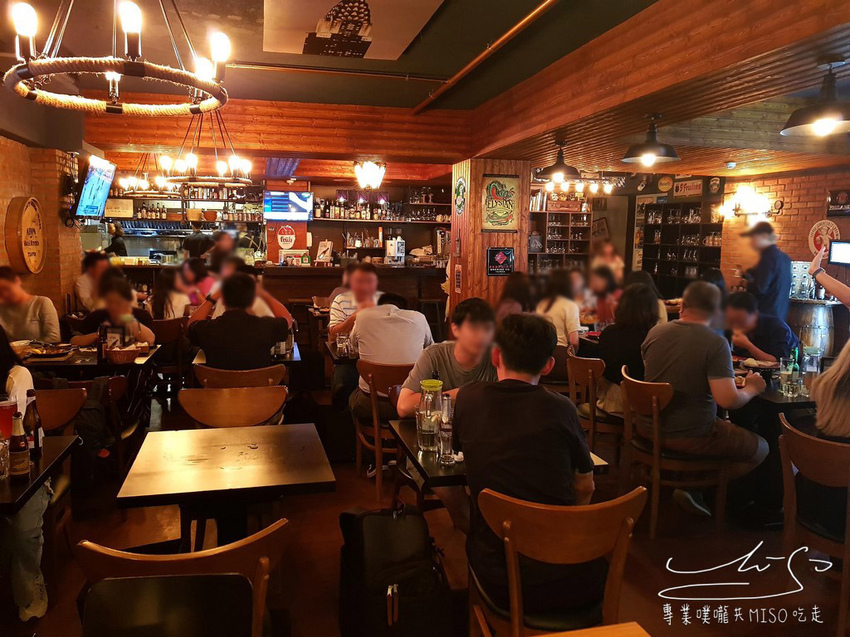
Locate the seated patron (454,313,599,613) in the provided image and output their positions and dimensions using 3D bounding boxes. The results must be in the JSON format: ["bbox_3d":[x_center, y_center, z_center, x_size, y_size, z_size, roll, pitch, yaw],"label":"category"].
[{"bbox_3d":[0.228,0.586,2.119,0.480,1.230,0.760,0,7,-8],"label":"seated patron"}]

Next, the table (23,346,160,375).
[{"bbox_3d":[-2.337,0.622,4.093,1.150,0.750,0.690,-1,7,-15],"label":"table"}]

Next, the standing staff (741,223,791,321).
[{"bbox_3d":[2.894,0.049,5.401,0.410,1.720,0.490,5,8,31],"label":"standing staff"}]

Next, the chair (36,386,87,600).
[{"bbox_3d":[-1.692,0.767,2.637,0.470,0.820,0.520,-1,7,-15],"label":"chair"}]

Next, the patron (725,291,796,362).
[{"bbox_3d":[2.236,0.408,4.333,0.750,1.200,0.520,-2,7,-23],"label":"patron"}]

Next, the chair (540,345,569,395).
[{"bbox_3d":[0.993,0.509,5.191,0.500,0.810,0.500,-1,7,-15],"label":"chair"}]

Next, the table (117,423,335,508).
[{"bbox_3d":[-0.707,0.866,2.373,0.660,0.750,0.670,-1,7,-14],"label":"table"}]

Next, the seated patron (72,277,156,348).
[{"bbox_3d":[-2.136,0.294,4.496,0.560,1.180,0.850,0,7,-12],"label":"seated patron"}]

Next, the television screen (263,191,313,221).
[{"bbox_3d":[-1.946,-1.611,9.100,0.715,0.415,0.060,1,6,-4],"label":"television screen"}]

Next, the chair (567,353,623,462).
[{"bbox_3d":[1.208,0.598,4.201,0.500,0.780,0.470,0,6,-7],"label":"chair"}]

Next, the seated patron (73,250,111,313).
[{"bbox_3d":[-2.982,0.046,6.000,0.800,1.300,0.500,6,8,35],"label":"seated patron"}]

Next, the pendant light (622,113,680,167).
[{"bbox_3d":[1.515,-1.200,4.295,0.385,0.335,0.385,-1,7,-15],"label":"pendant light"}]

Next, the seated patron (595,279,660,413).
[{"bbox_3d":[1.420,0.400,4.245,0.750,1.240,0.460,-1,7,-17],"label":"seated patron"}]

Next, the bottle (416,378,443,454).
[{"bbox_3d":[0.017,0.361,2.413,0.095,0.262,0.100,1,7,0],"label":"bottle"}]

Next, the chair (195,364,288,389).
[{"bbox_3d":[-1.058,0.652,3.826,0.510,0.810,0.510,0,7,-5],"label":"chair"}]

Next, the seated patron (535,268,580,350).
[{"bbox_3d":[1.112,0.254,5.232,0.680,1.310,0.450,-3,8,-31],"label":"seated patron"}]

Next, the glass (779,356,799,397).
[{"bbox_3d":[1.769,0.281,3.098,0.078,0.180,0.078,1,6,0],"label":"glass"}]

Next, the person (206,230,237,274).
[{"bbox_3d":[-2.042,-0.225,6.460,0.600,1.320,0.460,7,9,44],"label":"person"}]

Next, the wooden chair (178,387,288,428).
[{"bbox_3d":[-0.827,0.756,2.809,0.470,0.820,0.520,-1,7,-15],"label":"wooden chair"}]

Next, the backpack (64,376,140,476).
[{"bbox_3d":[-1.561,0.578,2.963,0.320,0.520,0.210,-1,7,-15],"label":"backpack"}]

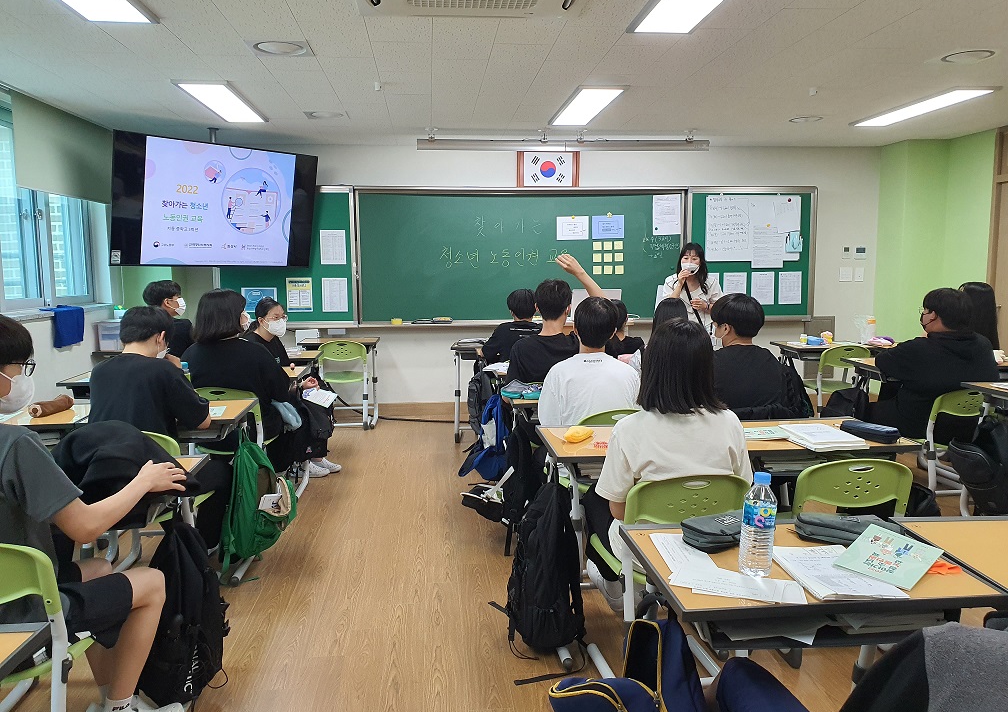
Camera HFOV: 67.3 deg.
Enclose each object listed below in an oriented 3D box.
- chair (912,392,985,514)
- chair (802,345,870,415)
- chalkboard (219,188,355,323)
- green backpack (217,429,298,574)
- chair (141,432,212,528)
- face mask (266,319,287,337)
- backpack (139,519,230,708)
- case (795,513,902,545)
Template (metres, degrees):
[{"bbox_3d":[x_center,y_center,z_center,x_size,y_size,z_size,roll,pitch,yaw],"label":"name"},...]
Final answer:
[{"bbox_3d":[2.586,0.502,4.421,0.440,0.730,0.500,-1,7,-5],"label":"chair"},{"bbox_3d":[2.478,0.269,5.738,0.390,0.740,0.480,0,7,0],"label":"chair"},{"bbox_3d":[-1.919,-0.880,6.666,1.190,1.200,0.045,-1,7,-5],"label":"chalkboard"},{"bbox_3d":[-1.030,0.592,3.204,0.250,0.560,0.300,0,7,3],"label":"green backpack"},{"bbox_3d":[-1.283,0.623,2.859,0.390,0.740,0.480,0,7,5],"label":"chair"},{"bbox_3d":[-1.486,-0.186,4.931,0.090,0.115,0.130,7,10,20],"label":"face mask"},{"bbox_3d":[-1.028,0.811,2.458,0.230,0.570,0.290,0,7,7],"label":"backpack"},{"bbox_3d":[0.734,0.370,1.617,0.205,0.048,0.100,2,7,16],"label":"case"}]

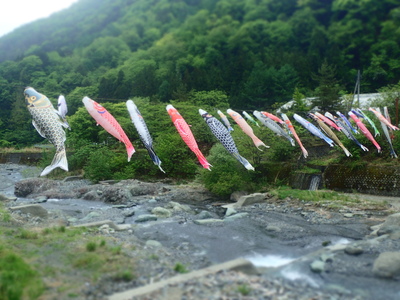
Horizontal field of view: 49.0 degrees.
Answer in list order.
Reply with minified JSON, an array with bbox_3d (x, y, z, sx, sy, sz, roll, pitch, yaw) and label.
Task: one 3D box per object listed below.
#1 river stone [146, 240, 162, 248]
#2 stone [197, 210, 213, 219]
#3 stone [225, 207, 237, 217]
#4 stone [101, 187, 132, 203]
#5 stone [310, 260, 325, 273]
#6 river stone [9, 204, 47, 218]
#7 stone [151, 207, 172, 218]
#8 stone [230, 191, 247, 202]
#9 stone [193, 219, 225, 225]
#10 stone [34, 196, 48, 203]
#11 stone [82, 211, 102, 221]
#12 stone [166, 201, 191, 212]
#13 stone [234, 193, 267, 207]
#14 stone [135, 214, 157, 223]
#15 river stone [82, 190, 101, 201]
[{"bbox_3d":[-2.104,4.371,20.308,0.737,0.367,0.553,0,1,0],"label":"river stone"},{"bbox_3d":[0.295,4.226,28.766,1.044,0.528,0.783,0,1,0],"label":"stone"},{"bbox_3d":[1.973,3.978,28.400,0.750,0.520,0.620,0,3,0],"label":"stone"},{"bbox_3d":[-6.565,3.499,34.525,2.495,1.271,1.871,0,1,0],"label":"stone"},{"bbox_3d":[5.058,5.014,18.900,0.540,0.430,0.500,0,3,0],"label":"stone"},{"bbox_3d":[-10.465,3.753,26.795,2.420,0.853,1.452,0,1,0],"label":"river stone"},{"bbox_3d":[-2.532,4.111,28.880,1.439,0.798,1.036,0,1,0],"label":"stone"},{"bbox_3d":[3.034,3.664,34.600,1.250,0.820,1.050,0,3,0],"label":"stone"},{"bbox_3d":[0.520,4.372,26.848,1.945,0.346,1.070,0,1,0],"label":"stone"},{"bbox_3d":[-12.201,3.810,33.800,1.050,0.380,0.720,0,3,0],"label":"stone"},{"bbox_3d":[-6.820,4.117,27.600,1.080,0.480,0.800,0,3,0],"label":"stone"},{"bbox_3d":[-1.535,4.035,31.358,1.704,0.866,1.227,0,1,0],"label":"stone"},{"bbox_3d":[3.772,3.698,32.800,2.300,0.880,1.400,0,3,0],"label":"stone"},{"bbox_3d":[-3.407,4.282,27.447,1.368,0.496,0.957,0,1,0],"label":"stone"},{"bbox_3d":[-8.599,3.606,34.800,1.300,0.680,1.000,0,3,0],"label":"river stone"}]

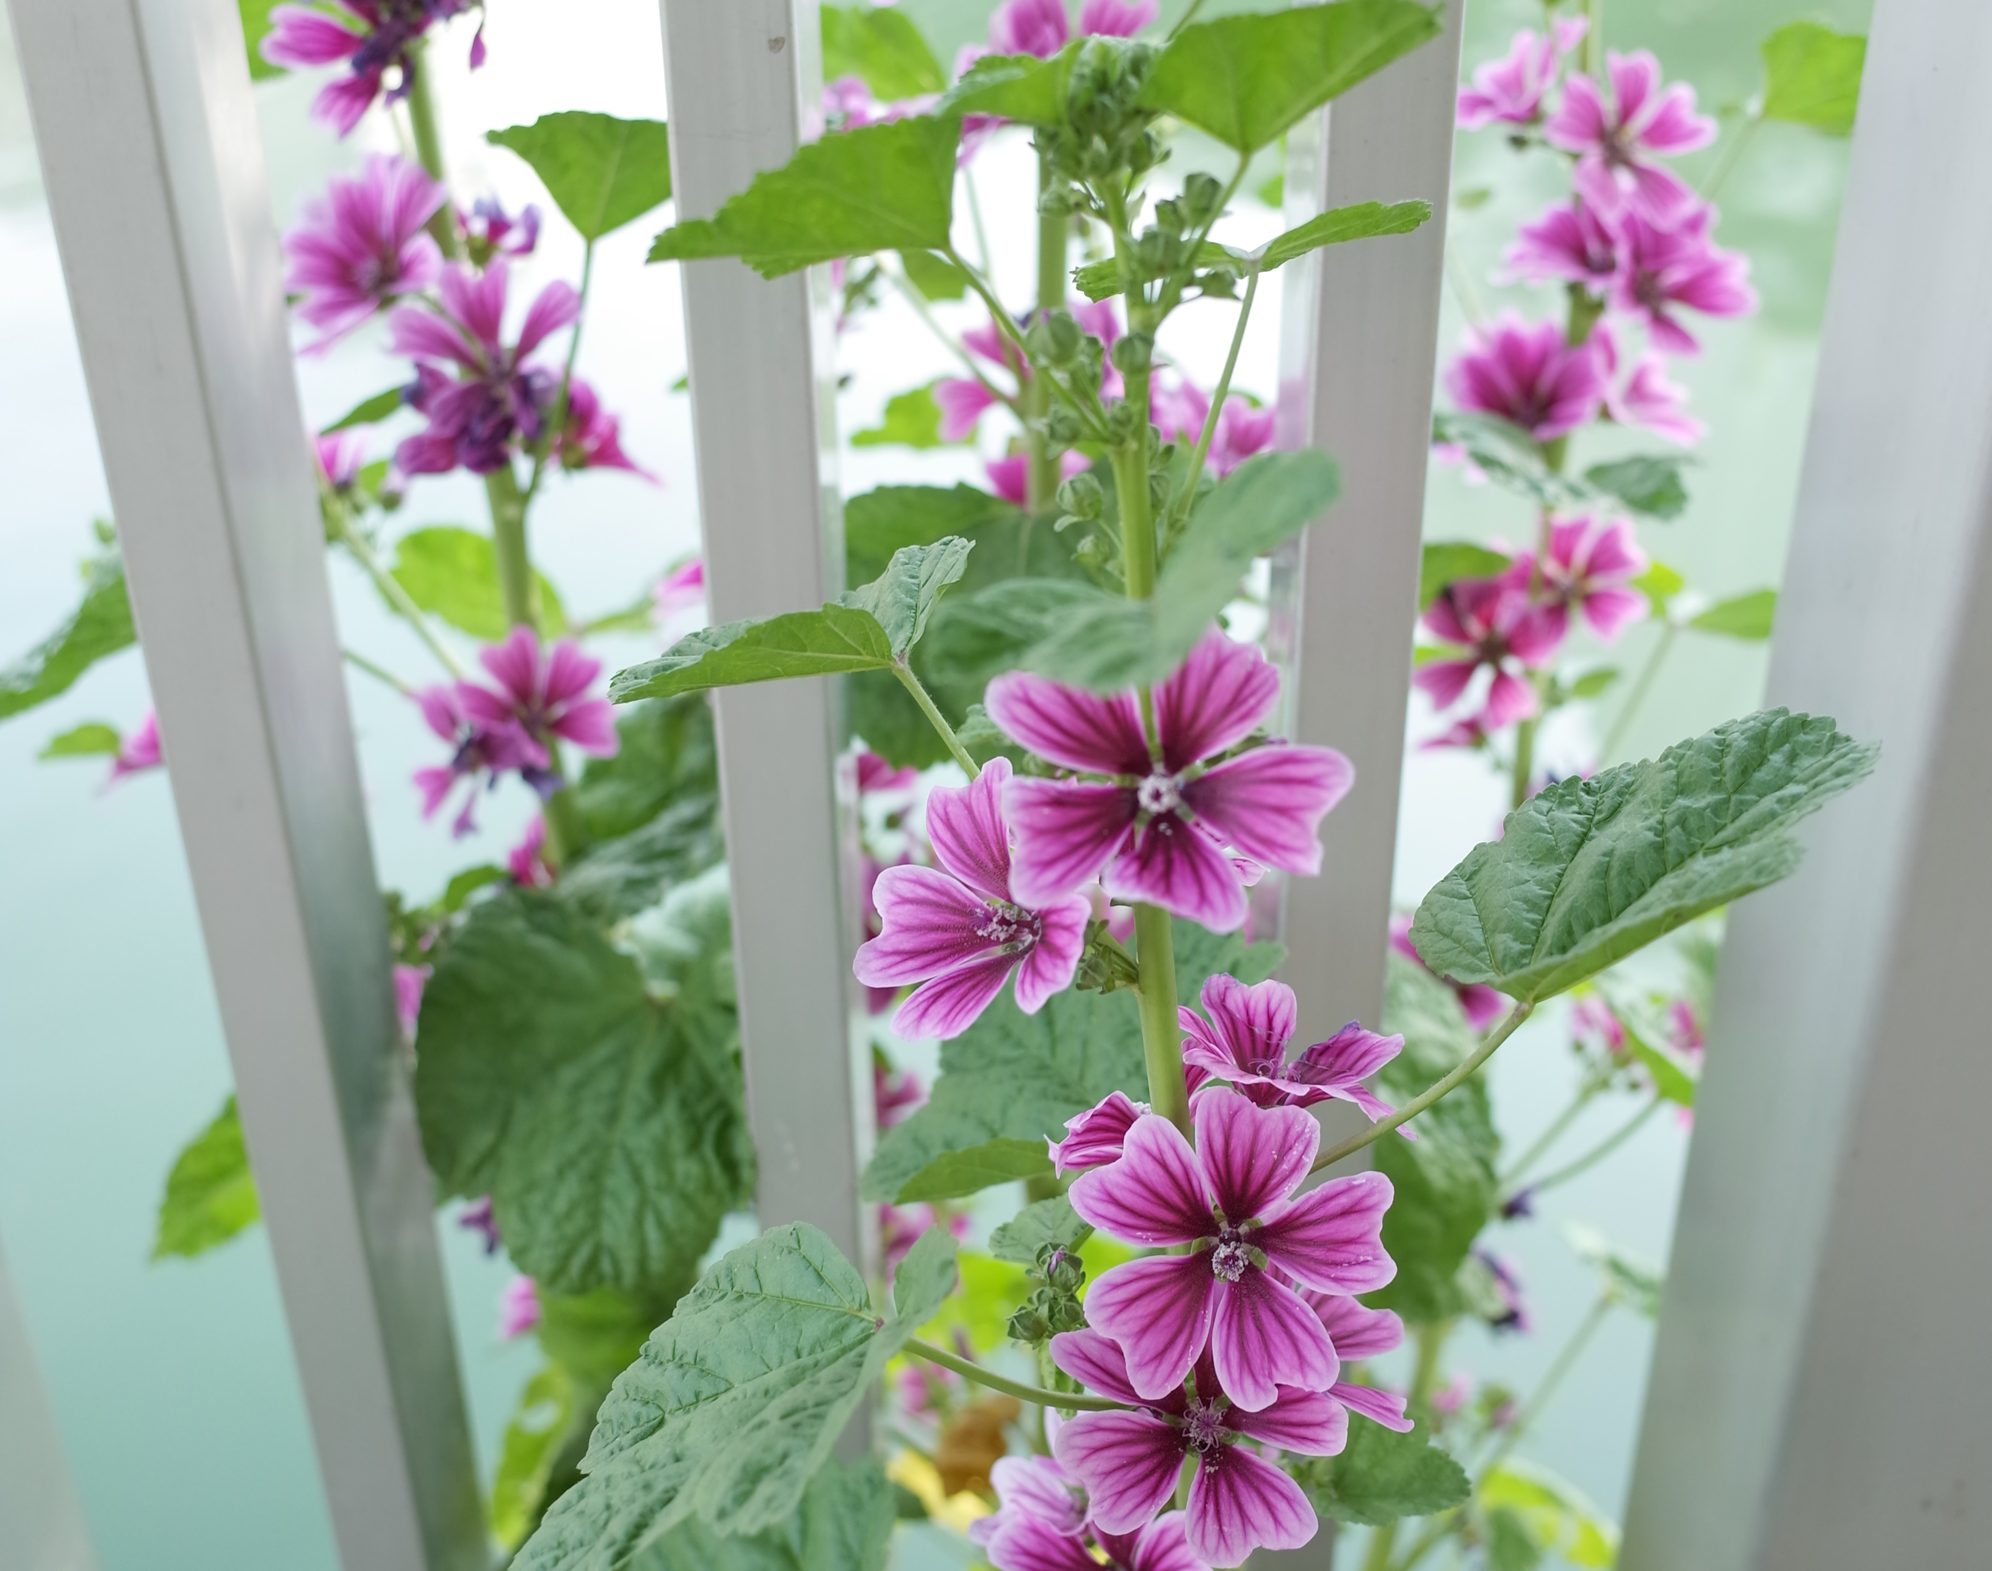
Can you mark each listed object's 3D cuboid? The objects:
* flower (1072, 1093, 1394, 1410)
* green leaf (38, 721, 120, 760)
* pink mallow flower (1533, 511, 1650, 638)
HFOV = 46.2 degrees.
[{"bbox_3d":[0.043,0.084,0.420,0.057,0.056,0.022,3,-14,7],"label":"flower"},{"bbox_3d":[-0.286,-0.014,0.730,0.027,0.014,0.020,0,29,0],"label":"green leaf"},{"bbox_3d":[0.172,-0.061,0.690,0.043,0.040,0.022,0,6,3],"label":"pink mallow flower"}]

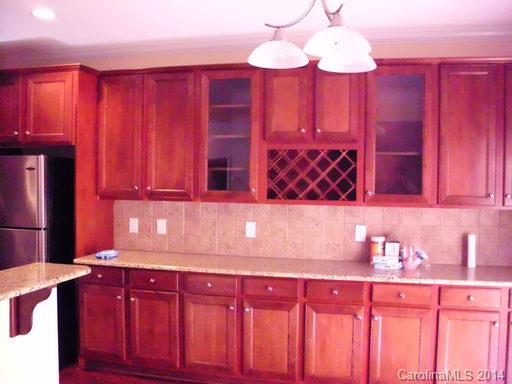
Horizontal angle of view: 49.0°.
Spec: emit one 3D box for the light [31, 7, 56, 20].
[{"bbox_3d":[-1.501,-1.261,3.970,0.175,0.030,0.175,1,2,14],"label":"light"}]

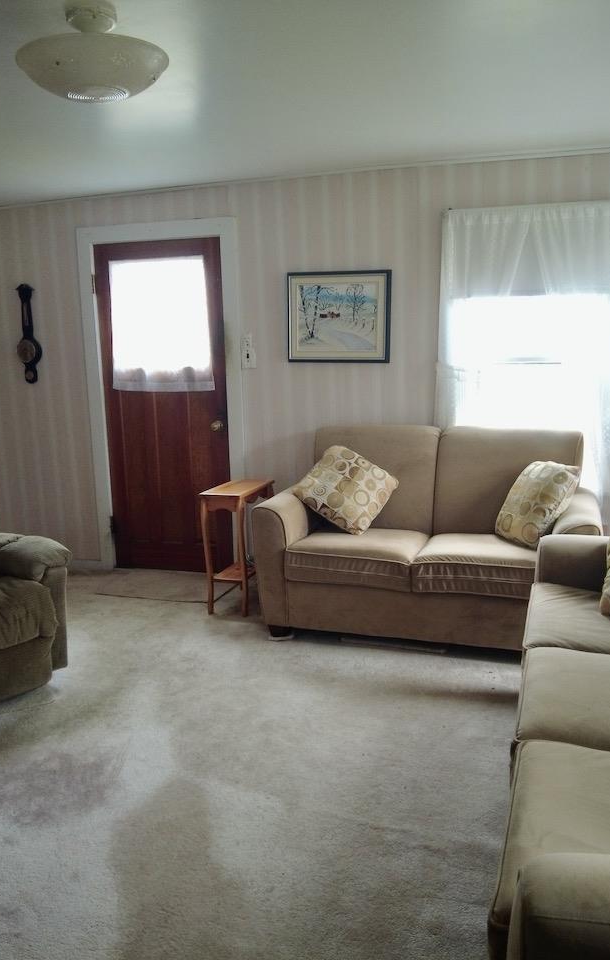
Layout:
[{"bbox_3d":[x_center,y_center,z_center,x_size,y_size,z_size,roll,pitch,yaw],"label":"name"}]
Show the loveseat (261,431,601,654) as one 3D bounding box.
[{"bbox_3d":[0.609,0.258,3.669,1.540,0.993,0.803,2,11,16],"label":"loveseat"}]

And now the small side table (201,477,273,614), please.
[{"bbox_3d":[-0.366,0.368,4.049,0.238,0.664,0.402,2,11,16],"label":"small side table"}]

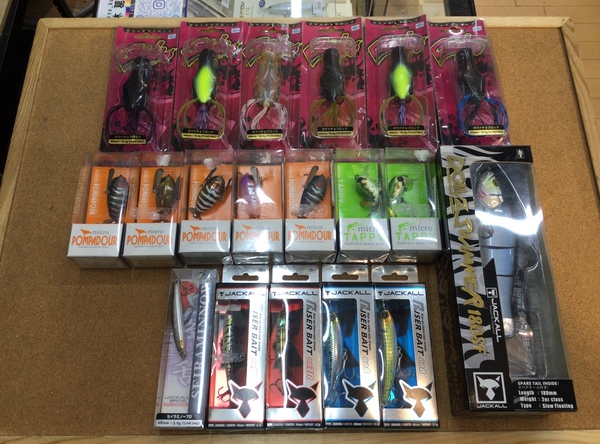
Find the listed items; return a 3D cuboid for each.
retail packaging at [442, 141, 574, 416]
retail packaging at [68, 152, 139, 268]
[{"bbox_3d":[0.167,0.046,0.466,0.081,0.051,0.226,0,68,0],"label":"retail packaging"},{"bbox_3d":[-0.181,-0.011,0.507,0.046,0.034,0.103,0,69,0],"label":"retail packaging"}]

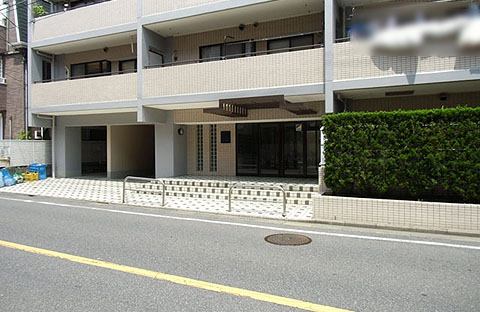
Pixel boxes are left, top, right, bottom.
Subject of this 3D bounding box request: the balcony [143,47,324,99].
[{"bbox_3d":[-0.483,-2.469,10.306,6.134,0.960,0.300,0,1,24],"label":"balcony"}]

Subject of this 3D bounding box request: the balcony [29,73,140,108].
[{"bbox_3d":[-6.184,-2.513,13.016,5.642,0.950,0.250,0,1,24],"label":"balcony"}]

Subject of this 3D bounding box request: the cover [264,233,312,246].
[{"bbox_3d":[0.840,1.476,5.862,0.830,0.050,0.830,0,1,0],"label":"cover"}]

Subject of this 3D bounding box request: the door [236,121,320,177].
[{"bbox_3d":[1.313,-0.241,11.848,3.128,1.980,0.150,0,1,24],"label":"door"}]

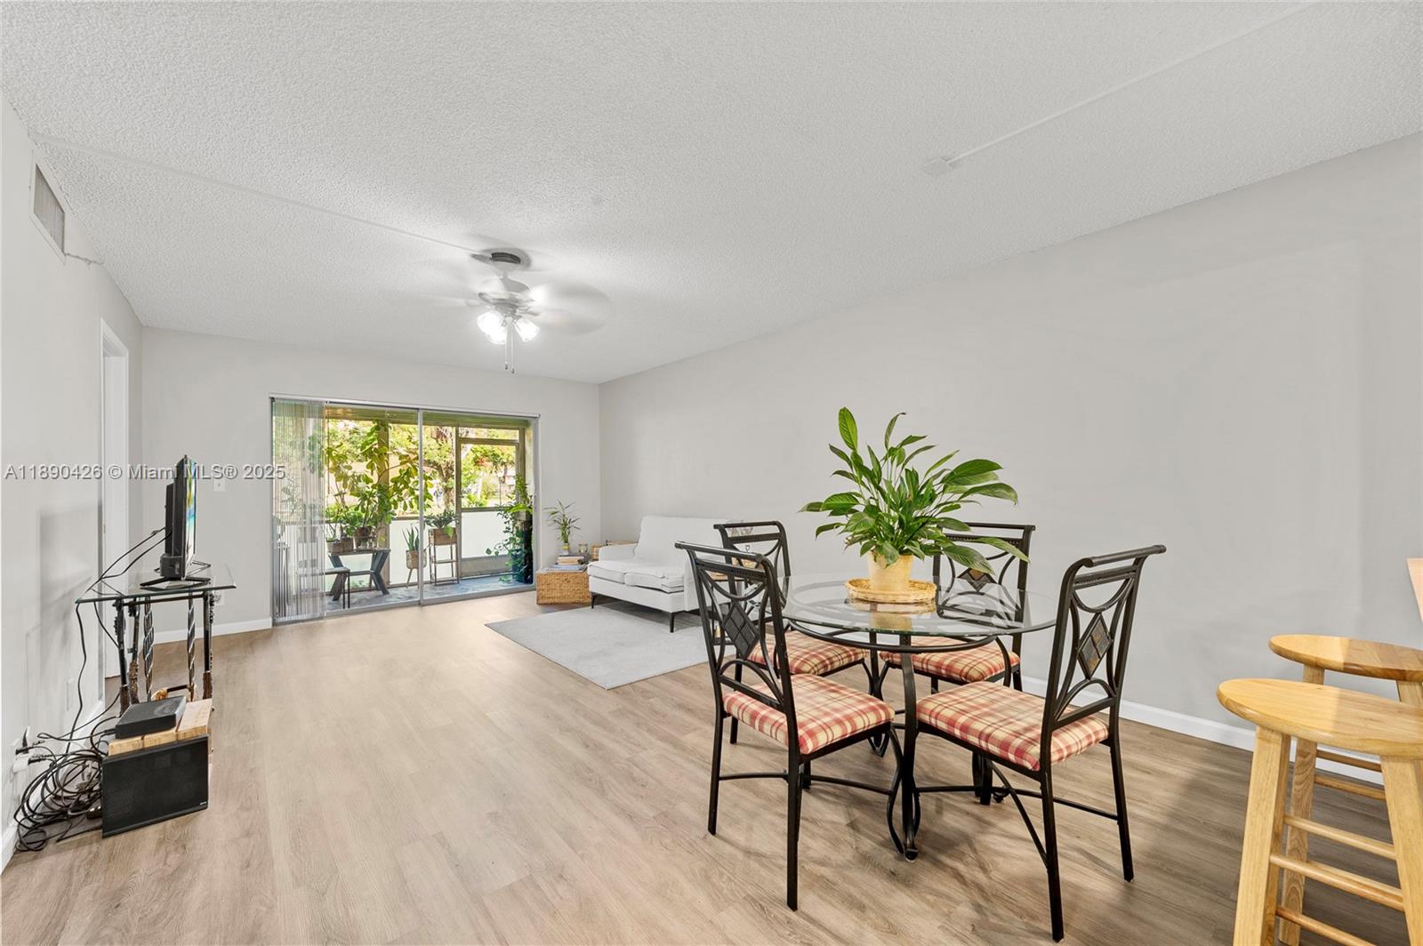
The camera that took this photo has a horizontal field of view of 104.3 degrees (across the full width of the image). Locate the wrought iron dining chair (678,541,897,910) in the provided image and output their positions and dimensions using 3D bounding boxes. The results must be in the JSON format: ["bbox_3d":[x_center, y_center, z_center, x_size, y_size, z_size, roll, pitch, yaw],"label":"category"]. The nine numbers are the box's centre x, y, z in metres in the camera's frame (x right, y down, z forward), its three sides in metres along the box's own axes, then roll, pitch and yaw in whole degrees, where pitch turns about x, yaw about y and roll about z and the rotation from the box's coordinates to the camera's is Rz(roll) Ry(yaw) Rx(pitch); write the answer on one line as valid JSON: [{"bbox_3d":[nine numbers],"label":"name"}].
[{"bbox_3d":[0.248,0.716,1.801,0.585,0.988,0.464,0,-2,-33],"label":"wrought iron dining chair"}]

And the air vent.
[{"bbox_3d":[-2.623,-1.032,2.193,0.030,0.202,0.464,0,-2,-40],"label":"air vent"}]

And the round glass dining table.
[{"bbox_3d":[0.685,0.833,2.063,1.049,0.751,1.049,0,-2,-40],"label":"round glass dining table"}]

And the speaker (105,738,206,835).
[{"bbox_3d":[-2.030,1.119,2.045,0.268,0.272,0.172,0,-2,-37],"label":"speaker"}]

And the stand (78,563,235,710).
[{"bbox_3d":[-3.183,0.970,3.262,0.569,0.685,1.327,0,-2,-41],"label":"stand"}]

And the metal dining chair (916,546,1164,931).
[{"bbox_3d":[0.954,0.700,1.669,0.464,0.988,0.585,0,-2,-31],"label":"metal dining chair"}]

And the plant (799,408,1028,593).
[{"bbox_3d":[0.759,0.122,2.148,0.770,0.670,0.660,-1,-1,19],"label":"plant"}]

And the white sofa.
[{"bbox_3d":[-0.491,0.870,5.184,0.752,0.871,1.386,0,-2,-41],"label":"white sofa"}]

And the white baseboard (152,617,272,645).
[{"bbox_3d":[-4.145,1.312,4.572,0.784,0.092,0.018,0,-2,-41],"label":"white baseboard"}]

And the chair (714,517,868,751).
[{"bbox_3d":[0.347,0.736,2.513,0.462,0.995,0.581,0,-2,-36],"label":"chair"}]

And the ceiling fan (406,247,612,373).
[{"bbox_3d":[-1.131,-0.885,3.062,1.140,0.605,1.140,0,-2,-40],"label":"ceiling fan"}]

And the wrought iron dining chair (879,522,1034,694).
[{"bbox_3d":[1.055,0.716,2.383,0.585,0.988,0.464,0,-2,-37],"label":"wrought iron dining chair"}]

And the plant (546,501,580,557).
[{"bbox_3d":[-1.558,0.581,5.783,0.360,0.550,0.330,-1,-1,-4],"label":"plant"}]

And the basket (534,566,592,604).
[{"bbox_3d":[-1.501,1.179,5.828,0.566,0.318,0.391,-1,-1,-2],"label":"basket"}]

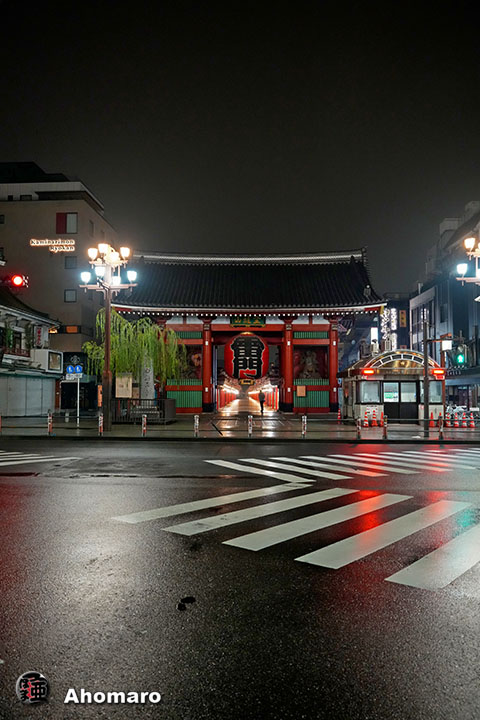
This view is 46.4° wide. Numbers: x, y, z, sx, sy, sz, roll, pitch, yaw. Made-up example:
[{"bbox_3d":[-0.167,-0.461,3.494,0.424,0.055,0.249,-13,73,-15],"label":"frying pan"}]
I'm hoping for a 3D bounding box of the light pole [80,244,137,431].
[{"bbox_3d":[-5.420,-0.847,22.599,2.350,7.350,2.350,0,-4,6],"label":"light pole"}]

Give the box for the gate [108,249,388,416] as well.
[{"bbox_3d":[0.600,-2.147,40.417,16.800,11.700,10.400,0,-4,0],"label":"gate"}]

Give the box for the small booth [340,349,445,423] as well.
[{"bbox_3d":[7.500,1.379,28.069,3.950,3.500,5.000,0,-4,1],"label":"small booth"}]

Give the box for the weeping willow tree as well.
[{"bbox_3d":[-5.300,0.261,28.140,5.100,5.700,4.600,0,-4,3],"label":"weeping willow tree"}]

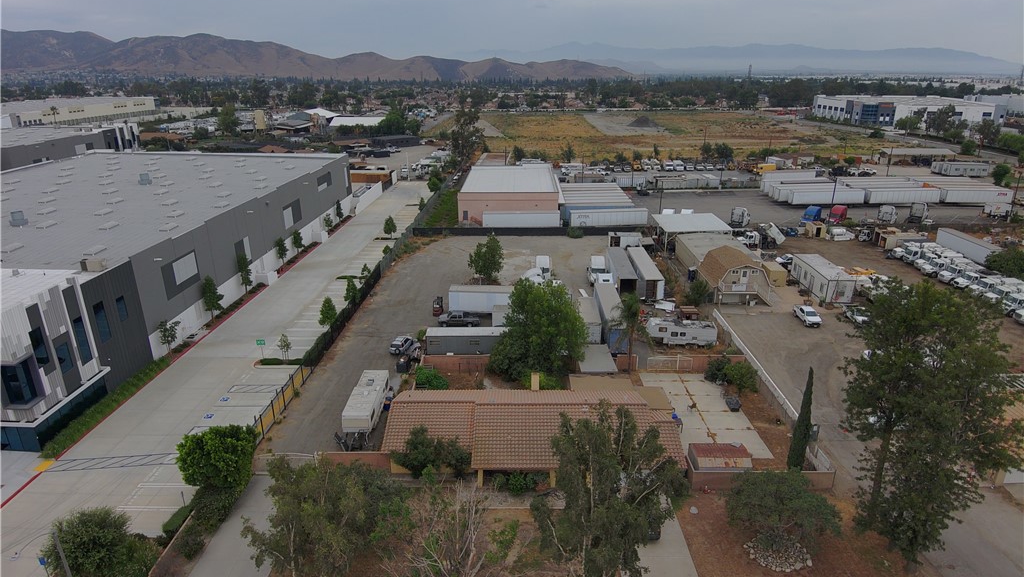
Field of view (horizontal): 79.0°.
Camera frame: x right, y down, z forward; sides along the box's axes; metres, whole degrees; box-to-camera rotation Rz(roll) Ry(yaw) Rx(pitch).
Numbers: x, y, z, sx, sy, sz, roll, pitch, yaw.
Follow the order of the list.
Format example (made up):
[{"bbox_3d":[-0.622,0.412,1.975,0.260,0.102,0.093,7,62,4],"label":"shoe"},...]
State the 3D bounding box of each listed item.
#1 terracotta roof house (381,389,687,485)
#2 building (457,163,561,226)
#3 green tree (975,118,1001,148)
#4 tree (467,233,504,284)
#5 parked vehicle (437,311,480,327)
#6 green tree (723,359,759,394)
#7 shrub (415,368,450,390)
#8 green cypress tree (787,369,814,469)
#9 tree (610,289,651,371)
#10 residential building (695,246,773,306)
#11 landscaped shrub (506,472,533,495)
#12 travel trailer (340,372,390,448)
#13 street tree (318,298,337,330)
[{"bbox_3d":[1.500,11.712,52.206,23.400,4.700,12.400,0,19,0],"label":"terracotta roof house"},{"bbox_3d":[-0.315,-21.885,143.398,20.919,6.900,32.000,0,20,1],"label":"building"},{"bbox_3d":[199.950,-65.651,260.685,9.200,10.600,8.700,0,20,0],"label":"green tree"},{"bbox_3d":[-3.728,-4.648,95.174,5.500,7.700,5.400,0,19,0],"label":"tree"},{"bbox_3d":[-6.594,3.817,78.783,5.270,1.750,1.850,0,20,0],"label":"parked vehicle"},{"bbox_3d":[23.255,8.697,62.772,3.300,3.300,3.100,0,20,0],"label":"green tree"},{"bbox_3d":[-8.200,9.218,64.147,3.300,1.600,3.200,0,19,0],"label":"shrub"},{"bbox_3d":[22.854,10.485,48.570,1.600,9.600,1.600,0,19,0],"label":"green cypress tree"},{"bbox_3d":[12.834,4.751,65.740,4.600,9.200,4.400,0,19,0],"label":"tree"},{"bbox_3d":[32.300,-1.750,89.557,8.000,5.700,11.400,0,19,0],"label":"residential building"},{"bbox_3d":[0.541,14.920,47.679,1.850,1.700,1.700,0,20,0],"label":"landscaped shrub"},{"bbox_3d":[-13.064,10.995,56.417,2.450,3.500,8.700,0,19,0],"label":"travel trailer"},{"bbox_3d":[-21.302,3.311,72.342,2.300,4.750,2.300,0,19,0],"label":"street tree"}]

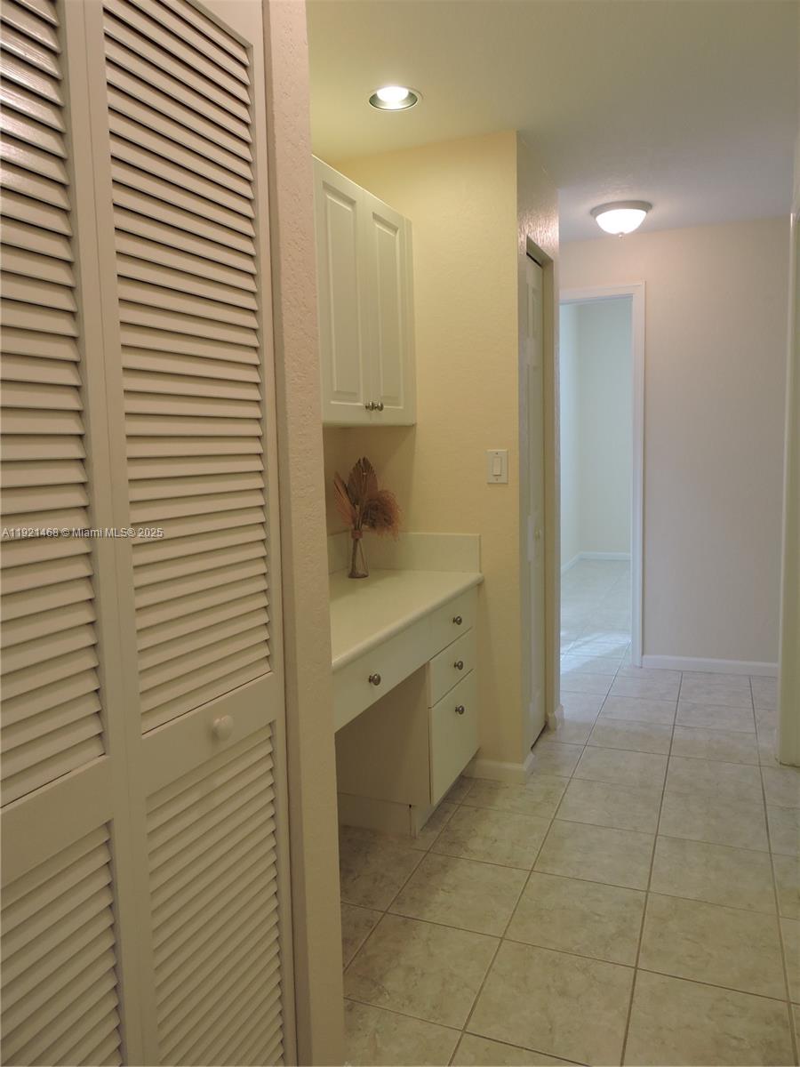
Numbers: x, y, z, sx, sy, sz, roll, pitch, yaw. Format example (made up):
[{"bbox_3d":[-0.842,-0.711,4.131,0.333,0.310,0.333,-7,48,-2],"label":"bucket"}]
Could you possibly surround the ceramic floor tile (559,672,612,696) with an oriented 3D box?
[{"bbox_3d":[0.982,0.821,4.042,0.334,0.010,0.334,0,7,23],"label":"ceramic floor tile"}]

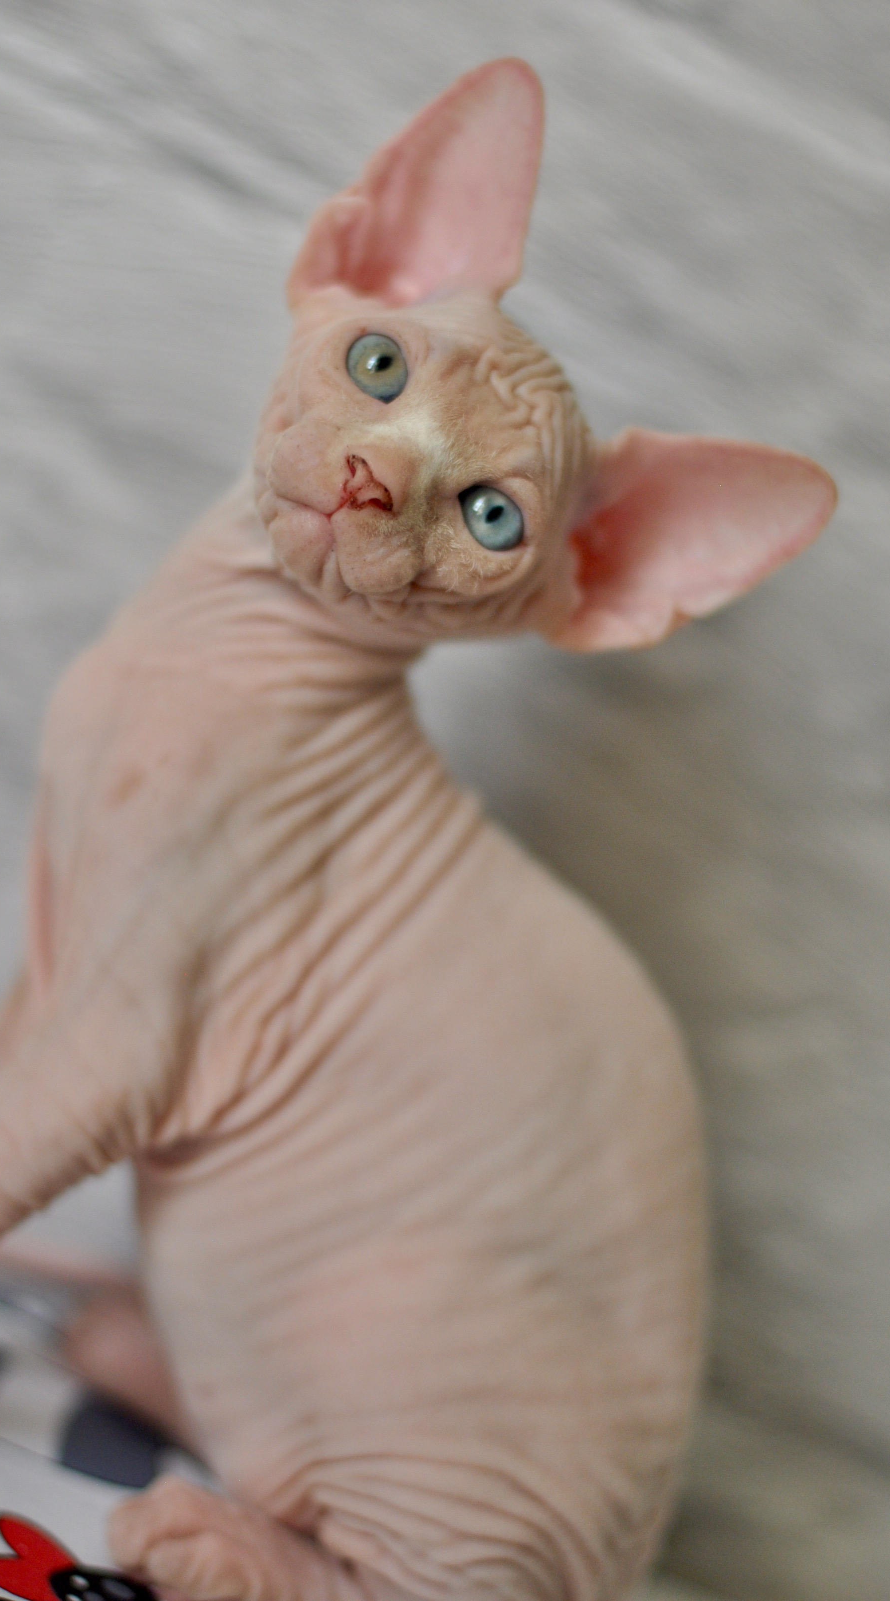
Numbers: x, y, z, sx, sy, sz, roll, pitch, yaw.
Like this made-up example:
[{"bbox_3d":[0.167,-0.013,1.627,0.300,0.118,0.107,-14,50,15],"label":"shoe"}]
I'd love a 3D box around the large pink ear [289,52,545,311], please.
[{"bbox_3d":[-0.003,-0.111,0.602,0.033,0.045,0.023,27,-9,19],"label":"large pink ear"}]

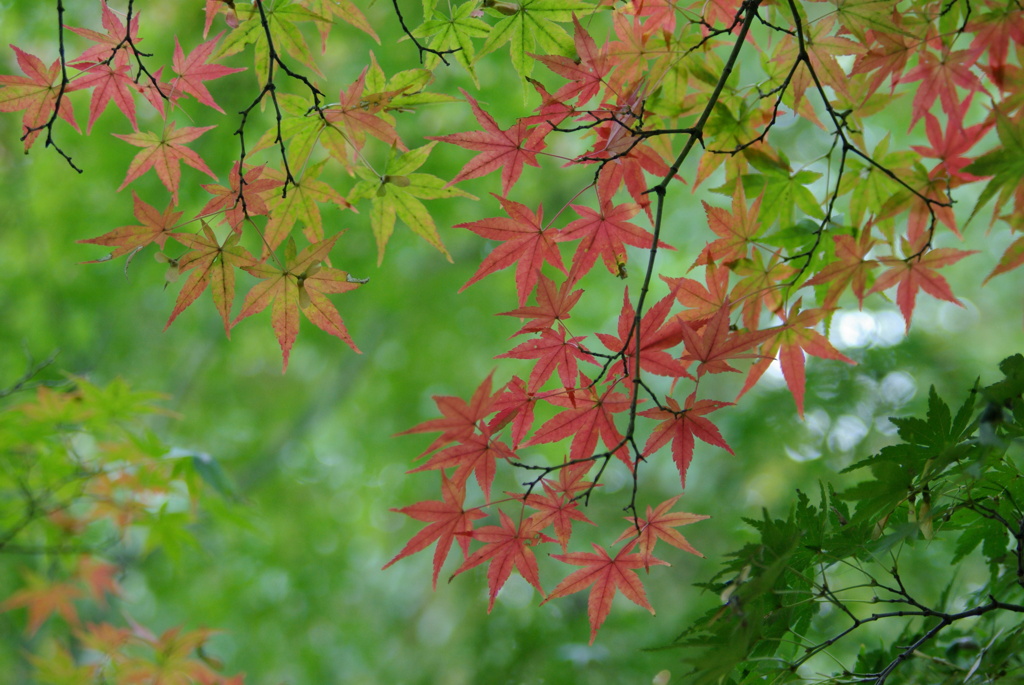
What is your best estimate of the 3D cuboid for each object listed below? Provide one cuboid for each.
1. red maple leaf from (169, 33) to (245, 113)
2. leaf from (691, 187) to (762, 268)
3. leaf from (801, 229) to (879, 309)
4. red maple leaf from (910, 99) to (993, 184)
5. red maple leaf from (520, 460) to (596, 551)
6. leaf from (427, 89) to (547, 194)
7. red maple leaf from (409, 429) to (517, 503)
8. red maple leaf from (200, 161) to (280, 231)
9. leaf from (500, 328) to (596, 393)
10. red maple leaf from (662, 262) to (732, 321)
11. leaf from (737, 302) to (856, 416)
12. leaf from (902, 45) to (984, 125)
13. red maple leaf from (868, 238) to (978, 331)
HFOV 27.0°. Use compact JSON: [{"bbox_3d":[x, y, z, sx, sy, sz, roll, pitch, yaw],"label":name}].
[{"bbox_3d":[-0.172,-0.152,1.200,0.042,0.045,0.018,0,0,-20],"label":"red maple leaf"},{"bbox_3d":[0.117,-0.064,1.170,0.039,0.044,0.018,0,0,20],"label":"leaf"},{"bbox_3d":[0.180,-0.040,1.170,0.041,0.042,0.018,0,5,20],"label":"leaf"},{"bbox_3d":[0.266,-0.123,1.290,0.052,0.053,0.022,0,10,0],"label":"red maple leaf"},{"bbox_3d":[0.024,0.094,1.200,0.049,0.047,0.018,0,0,0],"label":"red maple leaf"},{"bbox_3d":[-0.014,-0.108,1.150,0.065,0.058,0.018,0,5,-15],"label":"leaf"},{"bbox_3d":[-0.027,0.066,1.150,0.058,0.039,0.018,0,20,0],"label":"red maple leaf"},{"bbox_3d":[-0.150,-0.080,1.180,0.046,0.038,0.018,0,20,0],"label":"red maple leaf"},{"bbox_3d":[0.021,0.011,1.200,0.060,0.043,0.020,0,-15,0],"label":"leaf"},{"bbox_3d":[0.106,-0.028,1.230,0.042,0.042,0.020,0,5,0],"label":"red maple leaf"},{"bbox_3d":[0.152,0.009,1.140,0.064,0.060,0.018,0,5,0],"label":"leaf"},{"bbox_3d":[0.259,-0.152,1.280,0.054,0.054,0.020,0,0,0],"label":"leaf"},{"bbox_3d":[0.239,-0.033,1.240,0.067,0.055,0.023,0,-10,0],"label":"red maple leaf"}]

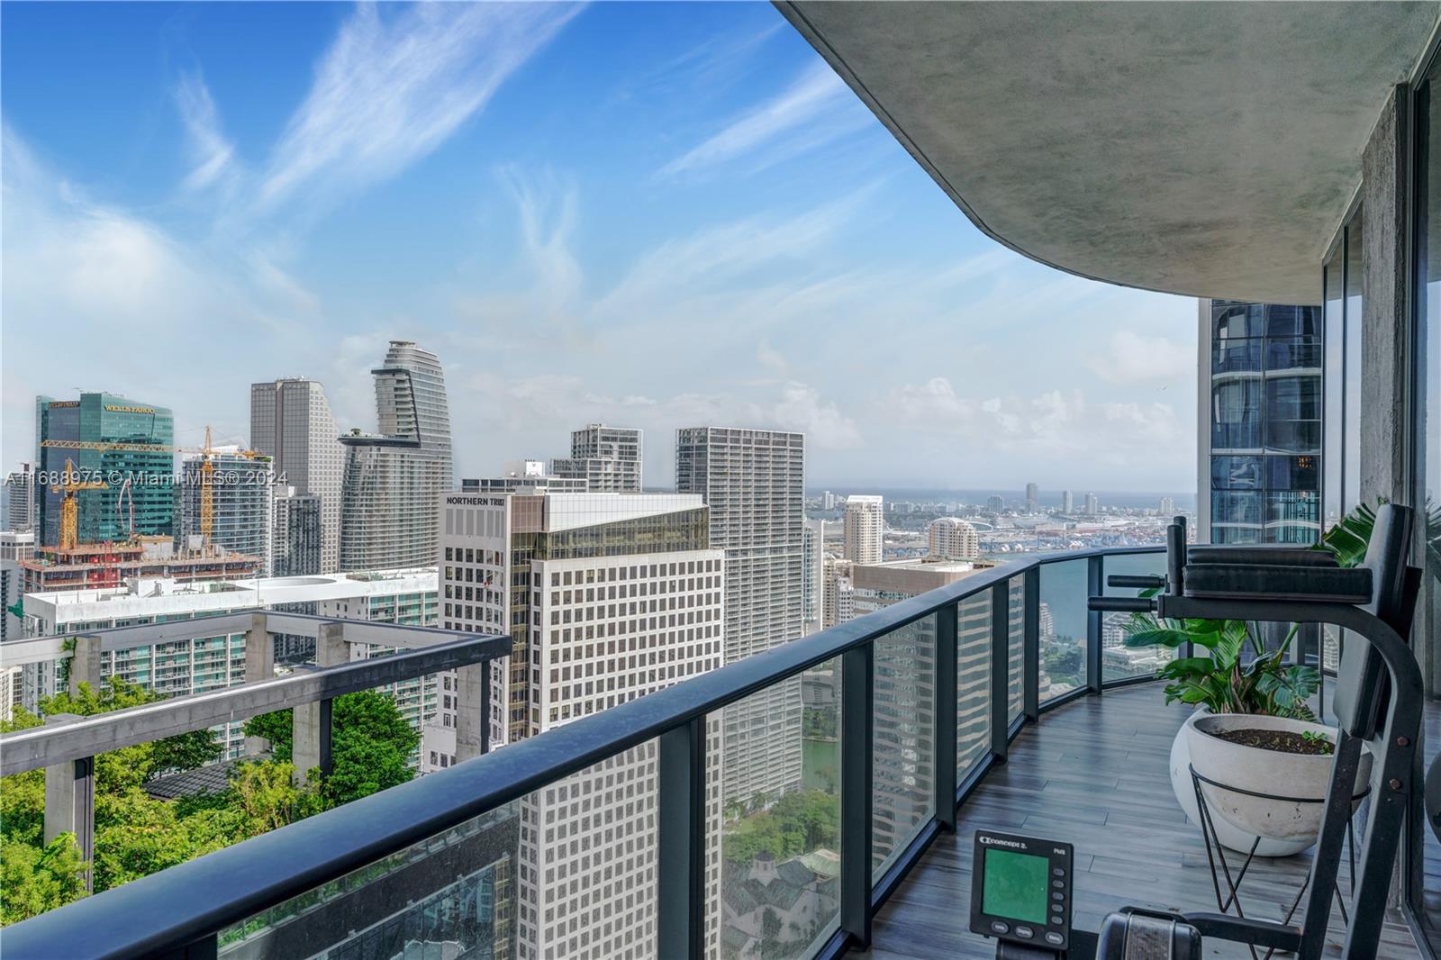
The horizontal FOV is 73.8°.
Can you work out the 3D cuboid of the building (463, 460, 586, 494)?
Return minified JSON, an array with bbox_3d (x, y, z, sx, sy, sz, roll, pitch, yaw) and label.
[{"bbox_3d":[-97.000,73.660,472.000,57.000,158.000,27.000,0,0,33],"label":"building"}]

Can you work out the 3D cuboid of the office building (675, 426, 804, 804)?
[{"bbox_3d":[10.500,64.681,478.000,64.000,178.000,24.000,0,0,-41],"label":"office building"}]

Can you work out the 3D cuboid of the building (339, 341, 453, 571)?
[{"bbox_3d":[-225.000,28.349,668.000,27.000,249.000,75.000,0,0,31],"label":"building"}]

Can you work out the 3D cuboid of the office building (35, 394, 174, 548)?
[{"bbox_3d":[-345.000,54.892,538.000,48.000,198.000,45.000,0,0,23],"label":"office building"}]

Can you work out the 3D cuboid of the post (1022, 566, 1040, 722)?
[{"bbox_3d":[2.090,1.103,6.440,0.085,1.030,0.065,0,0,34],"label":"post"}]

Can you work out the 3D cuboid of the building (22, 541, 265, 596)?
[{"bbox_3d":[-181.500,85.067,303.500,32.000,136.000,60.000,0,0,41],"label":"building"}]

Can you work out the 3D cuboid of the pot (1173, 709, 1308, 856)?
[{"bbox_3d":[2.400,1.335,4.260,0.800,0.530,0.800,0,0,0],"label":"pot"}]

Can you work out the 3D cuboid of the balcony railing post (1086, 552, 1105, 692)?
[{"bbox_3d":[2.840,1.096,7.270,0.070,1.050,0.085,0,0,-41],"label":"balcony railing post"}]

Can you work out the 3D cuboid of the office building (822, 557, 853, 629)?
[{"bbox_3d":[92.000,108.603,740.000,27.000,92.000,25.000,0,0,33],"label":"office building"}]

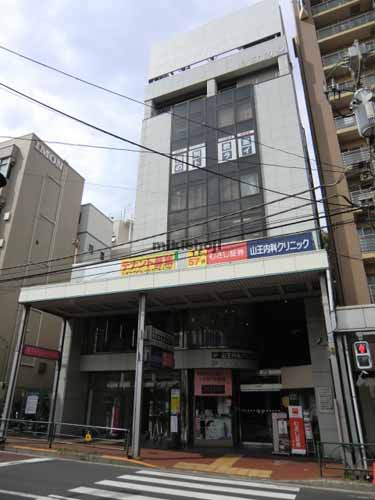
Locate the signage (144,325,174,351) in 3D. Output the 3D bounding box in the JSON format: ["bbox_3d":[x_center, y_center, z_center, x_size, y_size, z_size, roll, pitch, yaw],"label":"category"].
[{"bbox_3d":[-1.246,4.035,15.642,0.370,0.750,2.250,-8,-24,21],"label":"signage"}]

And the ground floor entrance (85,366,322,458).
[{"bbox_3d":[0.143,7.071,15.797,10.575,3.300,1.300,-8,-24,21],"label":"ground floor entrance"}]

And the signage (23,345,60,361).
[{"bbox_3d":[-9.035,6.520,21.684,0.200,0.630,3.150,-8,-24,21],"label":"signage"}]

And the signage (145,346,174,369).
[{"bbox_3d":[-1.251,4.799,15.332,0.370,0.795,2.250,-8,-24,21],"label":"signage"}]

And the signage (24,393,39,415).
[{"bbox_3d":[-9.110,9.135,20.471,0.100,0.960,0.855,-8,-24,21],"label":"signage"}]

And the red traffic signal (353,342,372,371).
[{"bbox_3d":[5.283,3.185,10.456,0.390,0.780,0.220,-8,-24,21],"label":"red traffic signal"}]

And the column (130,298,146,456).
[{"bbox_3d":[-1.895,4.719,13.811,0.220,6.135,0.220,-8,-24,21],"label":"column"}]

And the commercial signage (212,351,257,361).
[{"bbox_3d":[2.052,4.717,15.473,1.980,0.330,0.100,-8,-24,21],"label":"commercial signage"}]

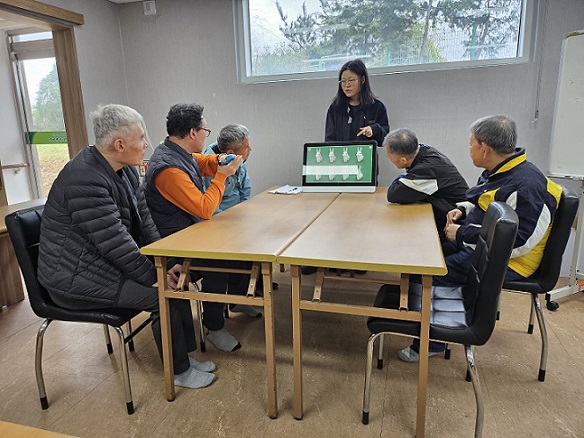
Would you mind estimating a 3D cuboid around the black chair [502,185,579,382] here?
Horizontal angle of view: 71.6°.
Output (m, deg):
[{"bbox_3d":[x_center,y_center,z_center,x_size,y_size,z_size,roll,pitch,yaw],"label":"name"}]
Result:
[{"bbox_3d":[1.095,0.275,2.128,0.540,0.870,0.480,5,14,26],"label":"black chair"}]

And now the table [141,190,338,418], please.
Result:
[{"bbox_3d":[-0.073,0.289,2.504,0.580,0.727,1.840,2,13,16],"label":"table"}]

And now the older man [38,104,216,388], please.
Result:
[{"bbox_3d":[-0.716,0.154,1.845,0.700,1.300,0.480,0,13,4],"label":"older man"}]

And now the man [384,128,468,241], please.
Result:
[{"bbox_3d":[0.982,0.000,2.664,0.760,1.180,0.520,4,14,24],"label":"man"}]

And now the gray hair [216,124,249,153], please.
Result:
[{"bbox_3d":[-0.398,-0.552,2.738,0.210,0.160,0.170,-7,14,-24],"label":"gray hair"}]

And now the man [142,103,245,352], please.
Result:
[{"bbox_3d":[-0.530,0.030,2.322,0.660,1.330,0.500,0,13,4],"label":"man"}]

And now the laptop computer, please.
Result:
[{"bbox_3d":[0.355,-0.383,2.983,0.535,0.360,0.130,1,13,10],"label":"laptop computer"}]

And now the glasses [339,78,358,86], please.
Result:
[{"bbox_3d":[0.445,-1.067,3.164,0.140,0.045,0.140,8,15,36],"label":"glasses"}]

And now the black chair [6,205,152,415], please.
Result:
[{"bbox_3d":[-0.846,0.366,1.894,0.540,0.870,0.470,1,13,9],"label":"black chair"}]

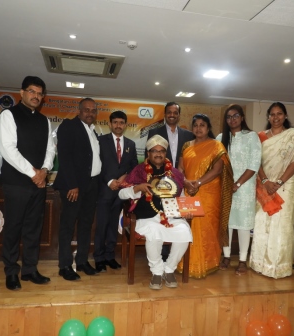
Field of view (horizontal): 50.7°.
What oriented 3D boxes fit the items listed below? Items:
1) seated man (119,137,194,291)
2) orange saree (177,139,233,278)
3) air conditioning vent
[{"bbox_3d":[0.075,0.358,2.901,0.650,1.320,0.700,2,-1,-9],"label":"seated man"},{"bbox_3d":[0.570,0.380,3.070,0.530,1.310,0.400,2,-1,24],"label":"orange saree"},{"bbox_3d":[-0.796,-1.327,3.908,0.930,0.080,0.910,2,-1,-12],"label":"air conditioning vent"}]

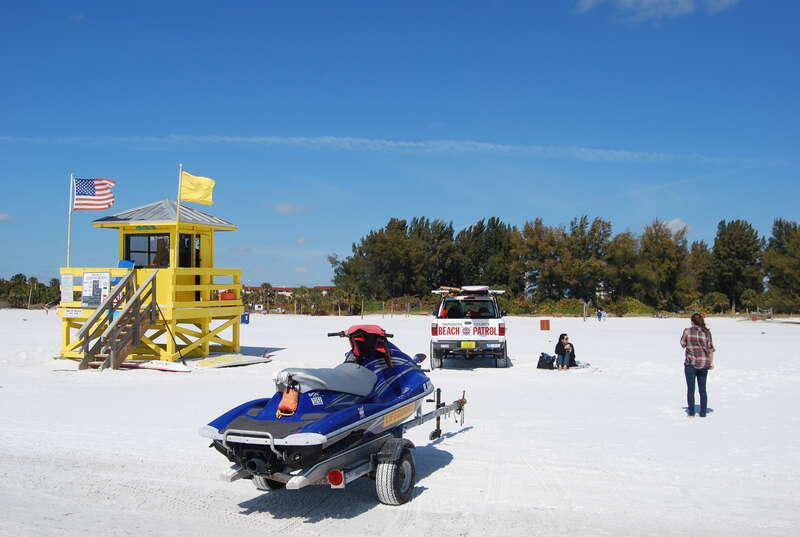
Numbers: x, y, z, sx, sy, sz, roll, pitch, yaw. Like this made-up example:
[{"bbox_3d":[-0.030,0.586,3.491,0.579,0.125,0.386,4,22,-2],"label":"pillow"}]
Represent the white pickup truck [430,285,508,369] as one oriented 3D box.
[{"bbox_3d":[1.800,1.476,20.558,1.850,1.900,5.050,0,-2,6],"label":"white pickup truck"}]

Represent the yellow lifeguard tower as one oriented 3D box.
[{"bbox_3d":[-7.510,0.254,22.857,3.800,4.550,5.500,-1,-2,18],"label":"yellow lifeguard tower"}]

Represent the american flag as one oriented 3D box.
[{"bbox_3d":[-8.623,-2.087,22.700,1.220,0.920,0.300,0,-2,0],"label":"american flag"}]

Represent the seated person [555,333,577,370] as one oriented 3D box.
[{"bbox_3d":[3.843,1.929,18.500,0.520,0.850,0.650,0,-2,-5],"label":"seated person"}]

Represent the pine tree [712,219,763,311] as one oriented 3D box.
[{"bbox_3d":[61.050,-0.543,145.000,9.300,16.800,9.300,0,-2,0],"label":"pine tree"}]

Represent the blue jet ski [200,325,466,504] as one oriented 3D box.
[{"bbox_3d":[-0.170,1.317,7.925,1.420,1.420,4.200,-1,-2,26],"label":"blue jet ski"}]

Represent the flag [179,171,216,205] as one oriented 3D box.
[{"bbox_3d":[-5.495,-2.166,21.700,0.950,0.900,0.250,0,-2,0],"label":"flag"}]

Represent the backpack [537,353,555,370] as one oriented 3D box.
[{"bbox_3d":[3.418,2.170,18.700,0.420,0.380,0.280,0,-2,0],"label":"backpack"}]

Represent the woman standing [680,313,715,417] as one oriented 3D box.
[{"bbox_3d":[4.769,1.547,12.850,0.520,1.660,0.360,0,-2,6],"label":"woman standing"}]

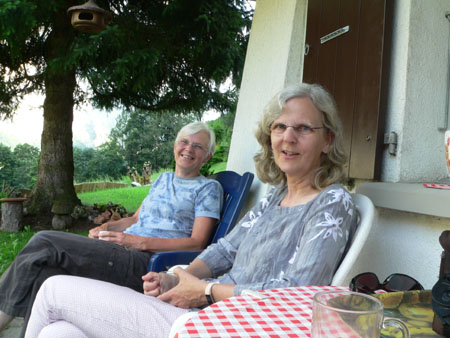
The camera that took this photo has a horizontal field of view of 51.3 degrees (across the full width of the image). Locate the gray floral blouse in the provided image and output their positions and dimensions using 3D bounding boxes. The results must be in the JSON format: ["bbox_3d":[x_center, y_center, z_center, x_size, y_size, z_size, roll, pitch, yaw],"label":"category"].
[{"bbox_3d":[0.122,0.260,1.240,0.360,0.460,0.430,3,2,-31],"label":"gray floral blouse"}]

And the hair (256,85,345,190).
[{"bbox_3d":[0.206,-0.090,1.270,0.240,0.280,0.220,5,2,31],"label":"hair"}]

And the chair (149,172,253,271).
[{"bbox_3d":[-0.230,0.490,2.340,0.640,0.970,0.570,3,2,-32],"label":"chair"}]

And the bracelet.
[{"bbox_3d":[-0.028,0.304,1.140,0.020,0.055,0.058,-11,-16,22],"label":"bracelet"}]

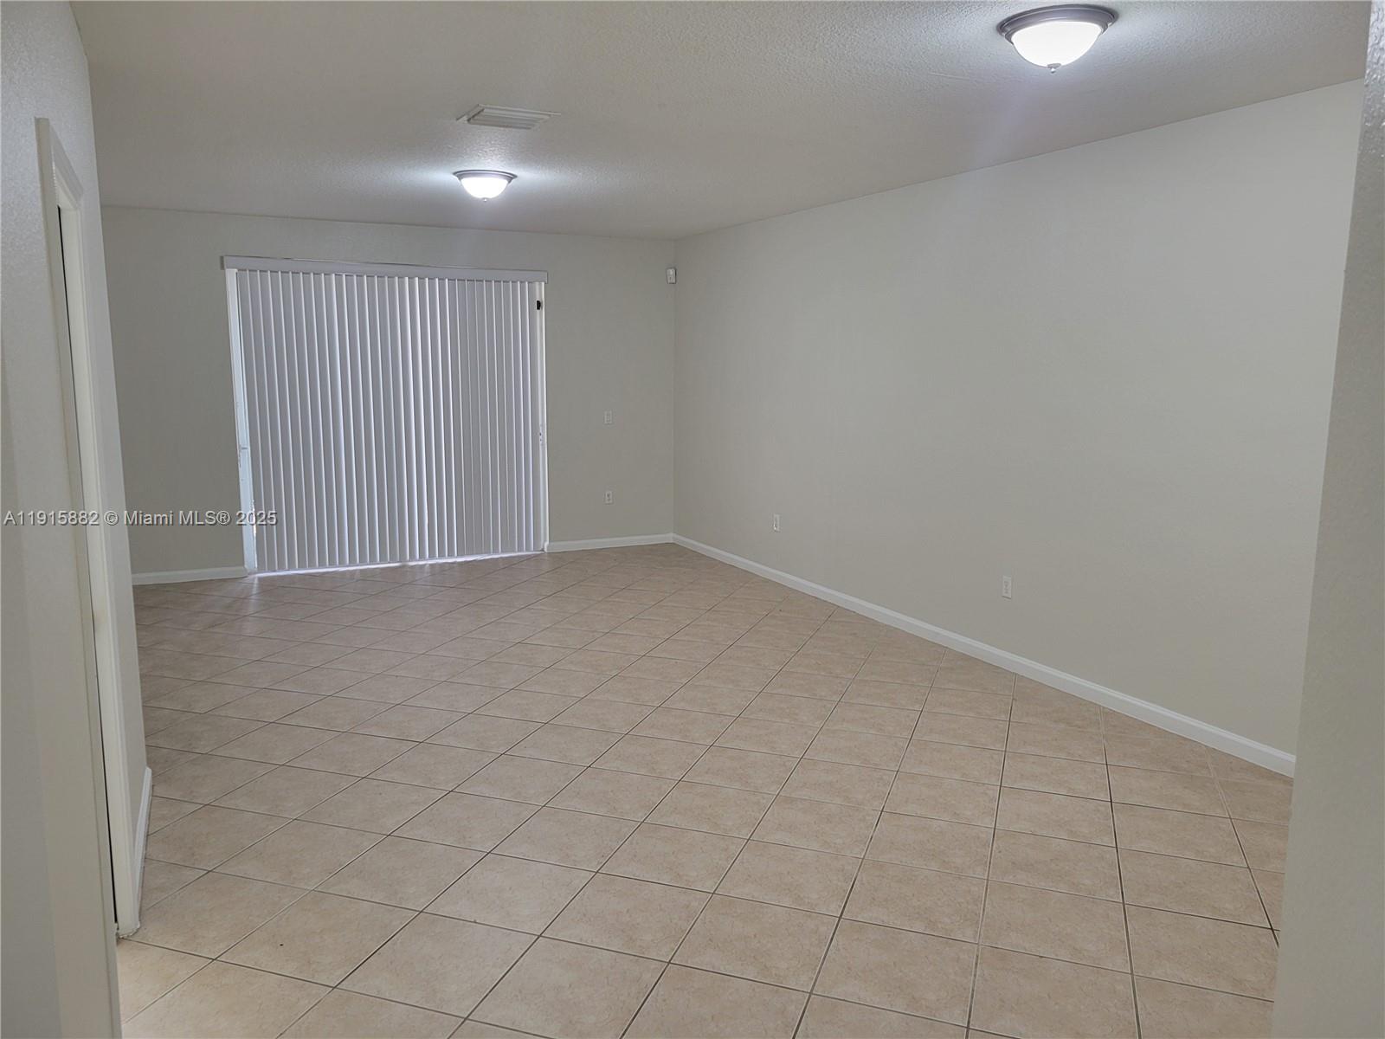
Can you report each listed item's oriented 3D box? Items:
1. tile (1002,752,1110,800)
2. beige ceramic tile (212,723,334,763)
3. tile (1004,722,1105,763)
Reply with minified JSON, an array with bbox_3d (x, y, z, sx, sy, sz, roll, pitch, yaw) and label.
[{"bbox_3d":[1.512,1.069,4.375,0.405,0.010,0.405,3,9,19],"label":"tile"},{"bbox_3d":[-1.826,0.979,4.573,0.400,0.010,0.400,3,9,19],"label":"beige ceramic tile"},{"bbox_3d":[1.625,0.993,4.645,0.400,0.010,0.400,3,9,19],"label":"tile"}]

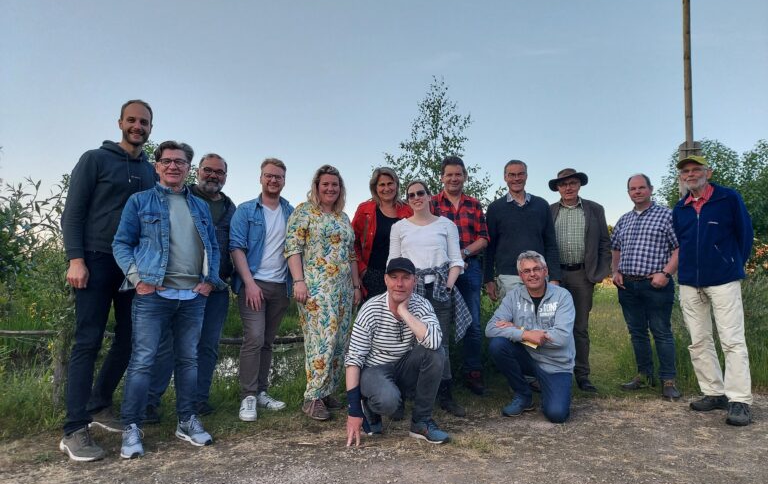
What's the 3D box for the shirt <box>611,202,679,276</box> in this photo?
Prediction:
[{"bbox_3d":[2.090,-0.012,4.450,0.530,0.600,0.320,-1,-3,29],"label":"shirt"}]

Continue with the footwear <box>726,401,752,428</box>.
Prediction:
[{"bbox_3d":[2.349,1.118,3.660,0.115,0.120,0.300,-1,-3,30],"label":"footwear"}]

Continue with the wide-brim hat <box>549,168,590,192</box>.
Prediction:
[{"bbox_3d":[1.487,-0.500,4.470,0.310,0.150,0.340,-9,-2,17],"label":"wide-brim hat"}]

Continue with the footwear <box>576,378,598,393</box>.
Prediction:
[{"bbox_3d":[1.677,1.159,4.570,0.105,0.110,0.290,1,-2,-15],"label":"footwear"}]

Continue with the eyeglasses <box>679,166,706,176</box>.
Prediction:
[{"bbox_3d":[2.106,-0.481,3.786,0.145,0.045,0.145,-2,-3,42],"label":"eyeglasses"}]

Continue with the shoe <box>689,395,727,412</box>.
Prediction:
[{"bbox_3d":[2.283,1.127,3.890,0.300,0.120,0.115,1,-3,-24],"label":"shoe"}]

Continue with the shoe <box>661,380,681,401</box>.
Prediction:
[{"bbox_3d":[2.273,1.150,4.400,0.110,0.115,0.290,-1,-2,14],"label":"shoe"}]

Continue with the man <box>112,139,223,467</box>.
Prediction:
[{"bbox_3d":[-1.268,0.298,3.250,0.590,1.740,0.480,1,-3,-28],"label":"man"}]

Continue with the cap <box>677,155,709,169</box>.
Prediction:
[{"bbox_3d":[2.109,-0.538,3.780,0.260,0.120,0.175,2,-3,-44],"label":"cap"}]

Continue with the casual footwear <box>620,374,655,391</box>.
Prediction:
[{"bbox_3d":[2.093,1.157,4.570,0.290,0.115,0.110,1,-3,-25],"label":"casual footwear"}]

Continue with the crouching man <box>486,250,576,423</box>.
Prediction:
[{"bbox_3d":[1.058,0.624,3.950,0.620,1.130,0.720,-1,-2,20],"label":"crouching man"}]

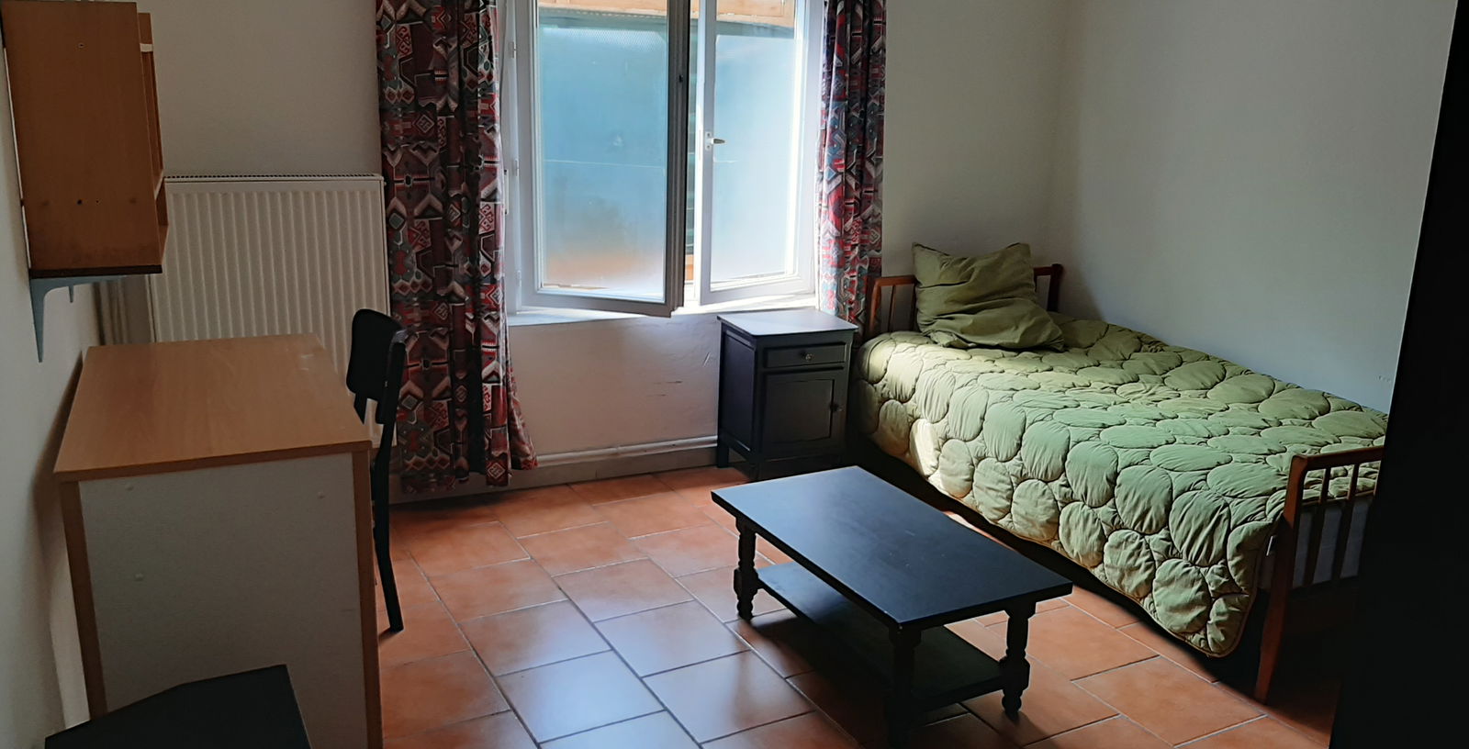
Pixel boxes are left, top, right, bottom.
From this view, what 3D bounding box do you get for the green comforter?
[{"bbox_3d":[1.355,0.235,3.808,1.018,0.507,1.942,-5,16,-24],"label":"green comforter"}]

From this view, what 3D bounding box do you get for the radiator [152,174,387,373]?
[{"bbox_3d":[-1.492,-0.169,3.590,0.712,0.922,0.102,-5,16,-25],"label":"radiator"}]

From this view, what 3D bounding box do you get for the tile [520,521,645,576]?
[{"bbox_3d":[-0.501,0.580,3.632,0.332,0.010,0.327,-7,17,-29],"label":"tile"}]

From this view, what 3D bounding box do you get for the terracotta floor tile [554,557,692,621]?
[{"bbox_3d":[-0.340,0.658,3.354,0.332,0.010,0.327,-7,17,-29],"label":"terracotta floor tile"}]

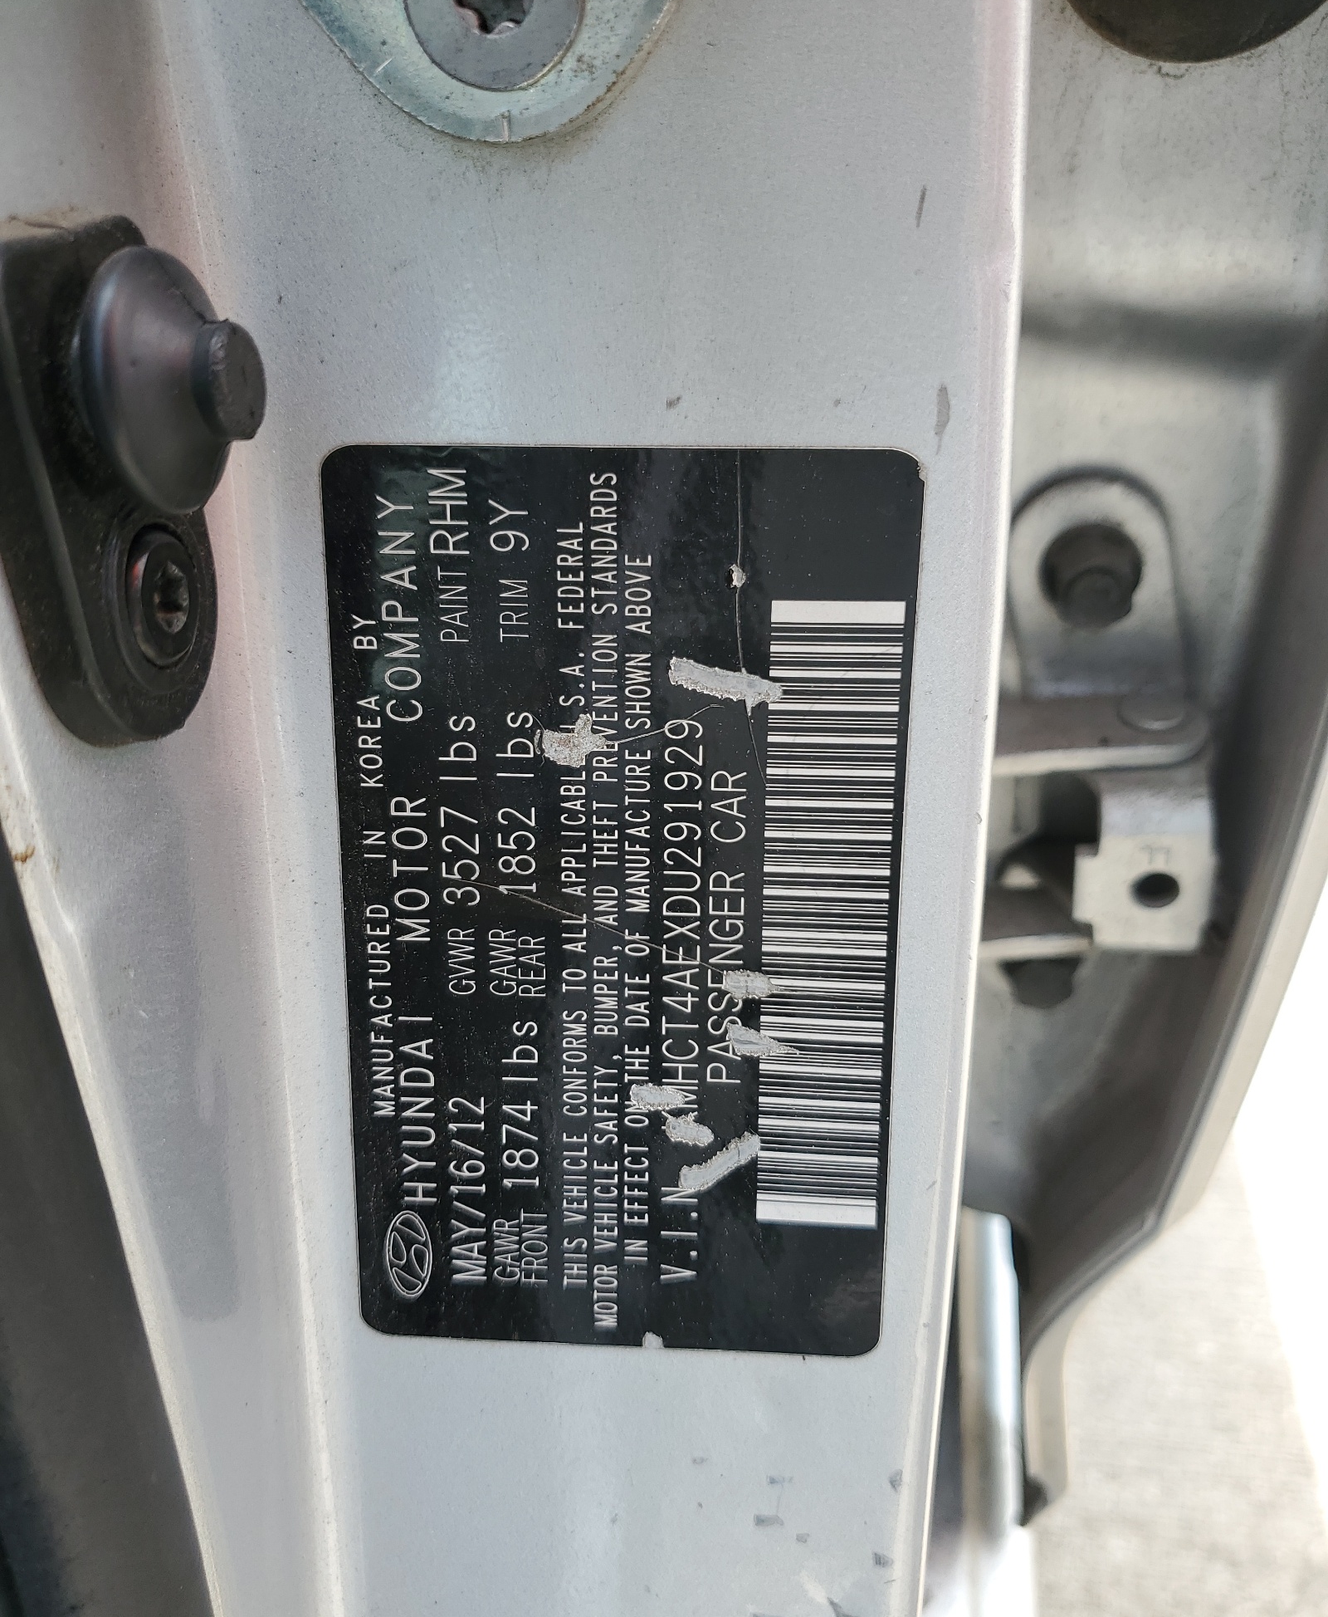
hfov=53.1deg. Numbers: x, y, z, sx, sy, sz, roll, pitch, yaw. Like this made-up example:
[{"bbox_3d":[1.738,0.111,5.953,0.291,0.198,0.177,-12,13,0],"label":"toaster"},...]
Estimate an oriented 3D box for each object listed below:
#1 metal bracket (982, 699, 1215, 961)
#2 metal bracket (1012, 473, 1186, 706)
[{"bbox_3d":[0.070,0.003,0.228,0.040,0.041,0.032,-4,33,6],"label":"metal bracket"},{"bbox_3d":[0.071,-0.037,0.222,0.028,0.035,0.013,-4,33,6],"label":"metal bracket"}]

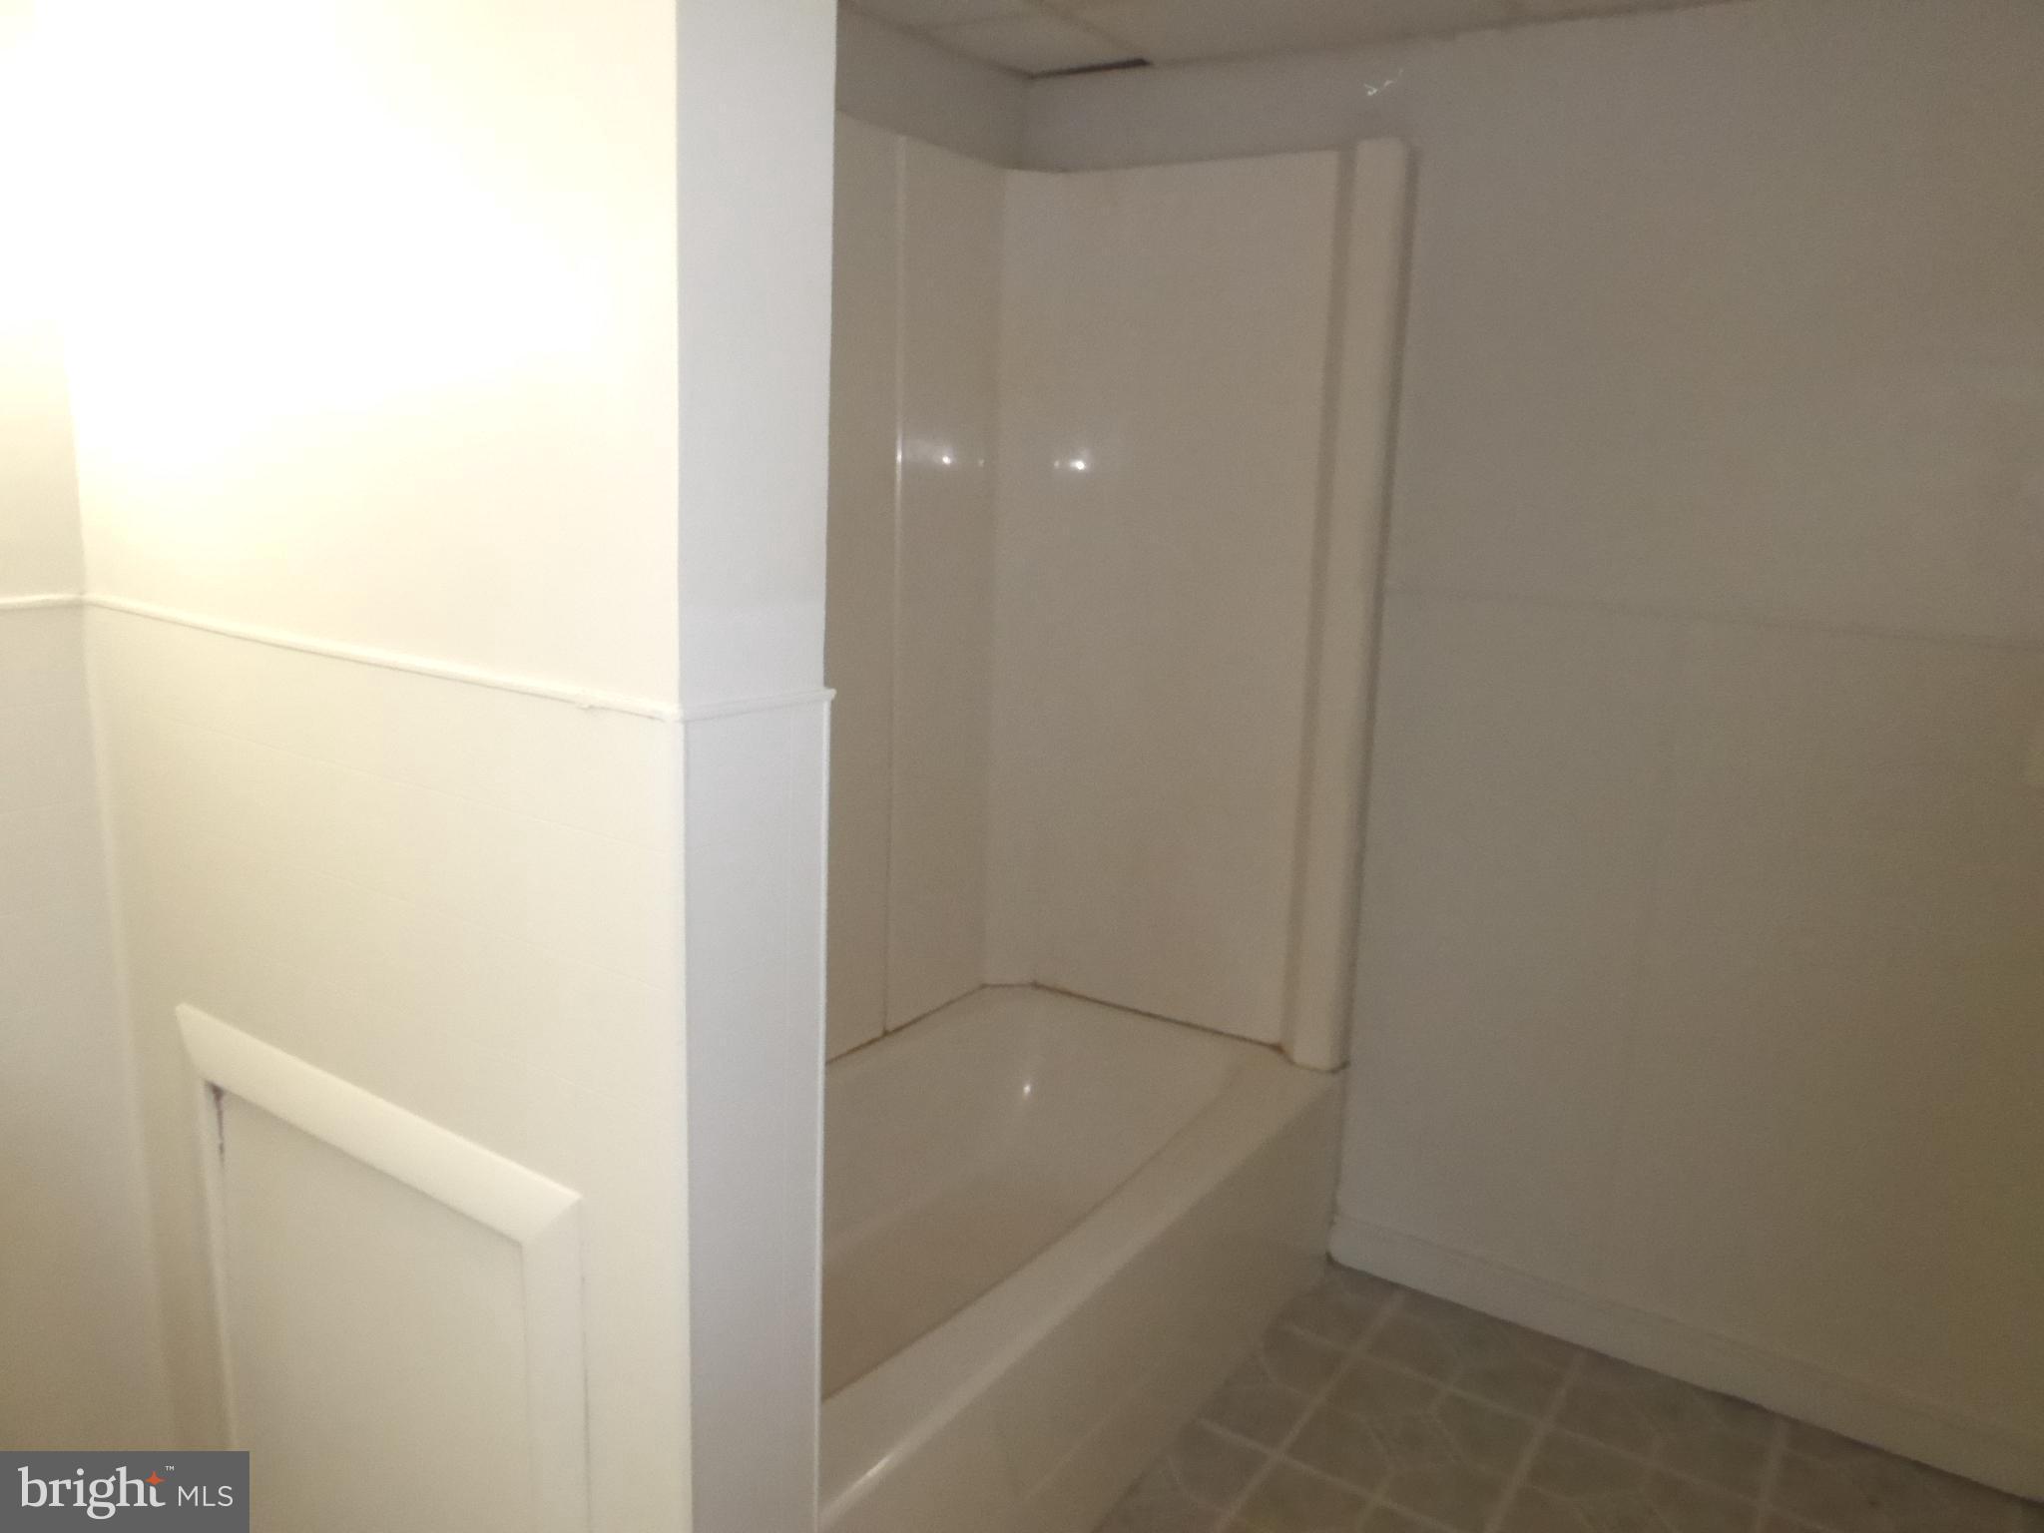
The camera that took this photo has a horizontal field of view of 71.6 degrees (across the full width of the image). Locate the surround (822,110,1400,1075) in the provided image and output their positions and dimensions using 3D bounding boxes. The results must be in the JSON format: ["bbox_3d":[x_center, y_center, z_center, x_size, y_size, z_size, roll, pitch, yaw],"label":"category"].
[{"bbox_3d":[-0.126,-0.159,1.954,0.759,1.535,1.490,10,15,33],"label":"surround"}]

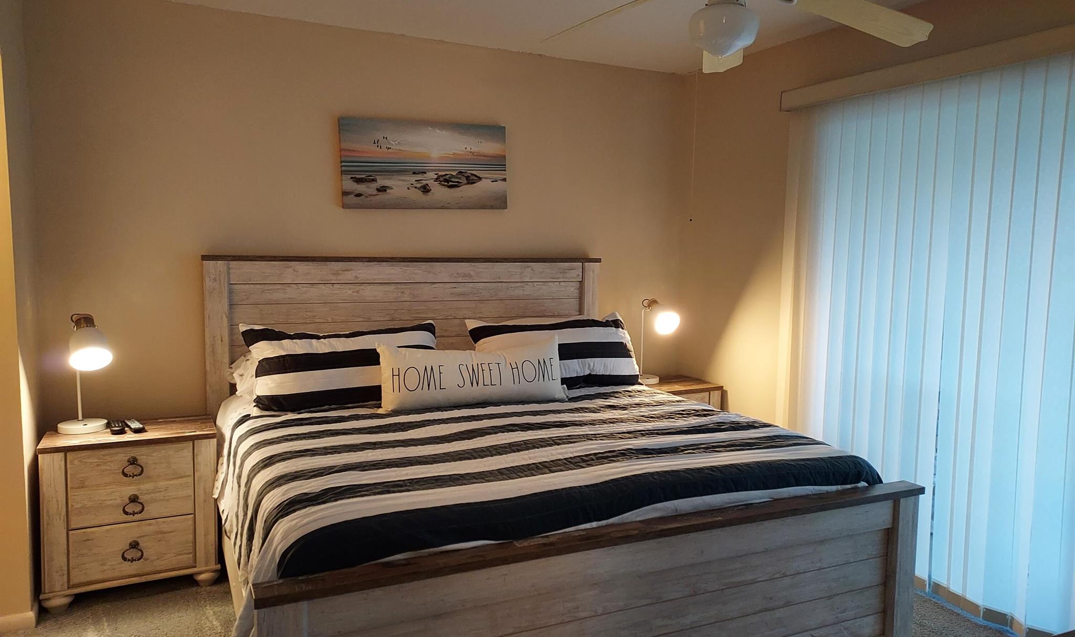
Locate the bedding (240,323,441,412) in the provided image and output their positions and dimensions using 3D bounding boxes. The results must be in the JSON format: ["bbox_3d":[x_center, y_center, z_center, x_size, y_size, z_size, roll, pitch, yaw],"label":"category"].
[{"bbox_3d":[-0.893,0.204,3.420,0.890,0.420,0.190,-1,-22,-25],"label":"bedding"}]

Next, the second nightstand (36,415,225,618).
[{"bbox_3d":[-1.643,0.781,3.040,0.611,0.662,0.360,-2,7,-28],"label":"second nightstand"}]

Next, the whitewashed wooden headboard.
[{"bbox_3d":[-0.616,0.363,3.939,2.084,1.364,0.090,-1,6,-25],"label":"whitewashed wooden headboard"}]

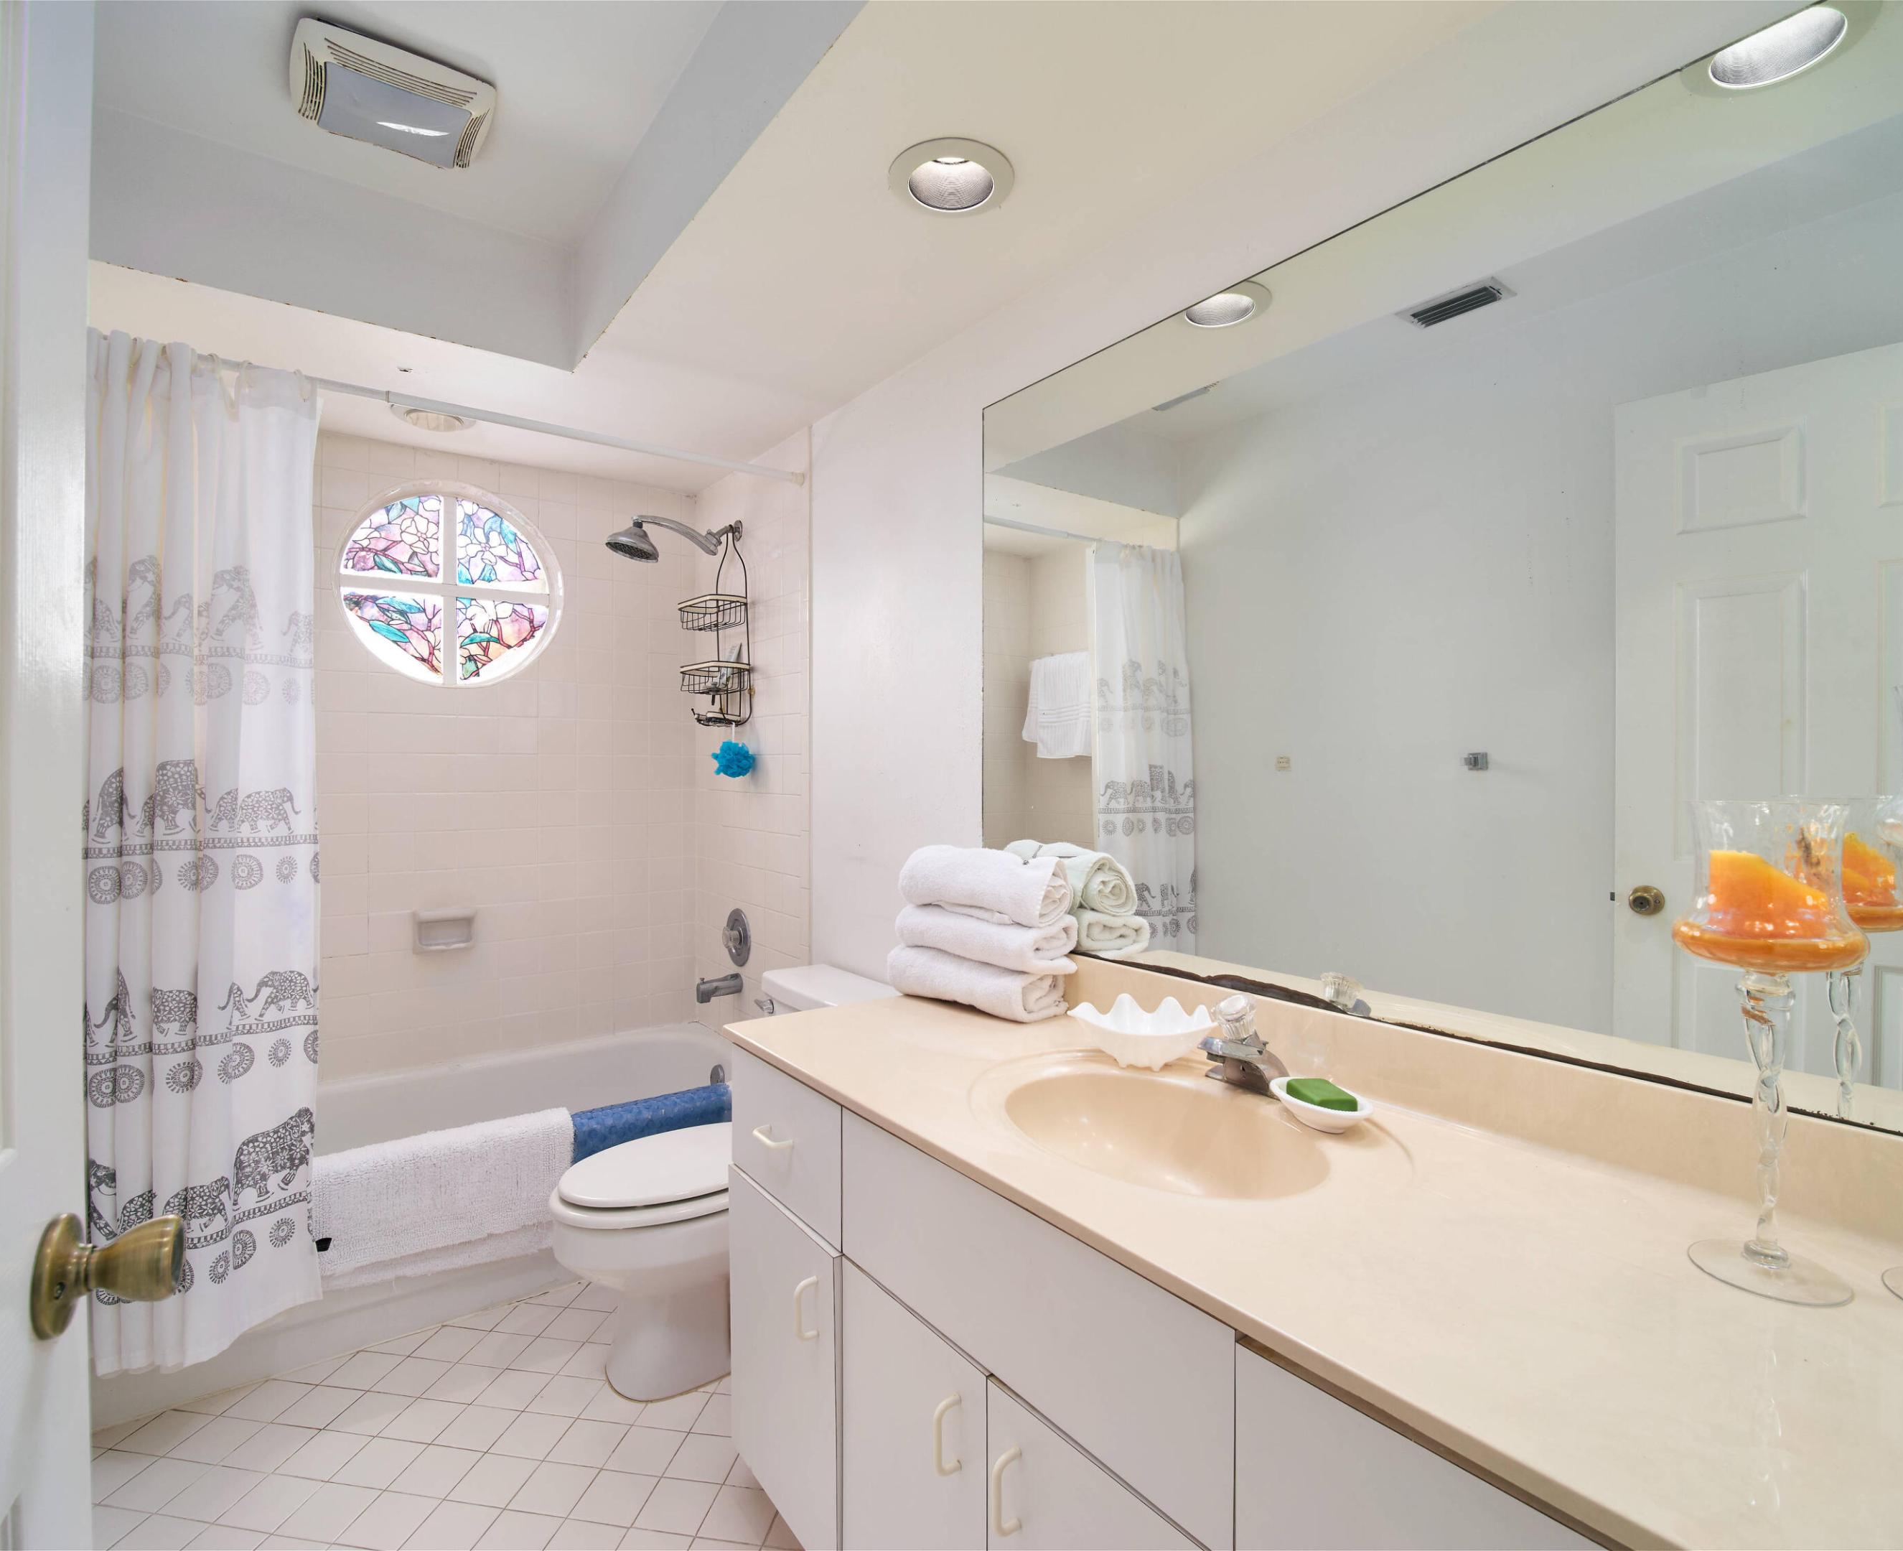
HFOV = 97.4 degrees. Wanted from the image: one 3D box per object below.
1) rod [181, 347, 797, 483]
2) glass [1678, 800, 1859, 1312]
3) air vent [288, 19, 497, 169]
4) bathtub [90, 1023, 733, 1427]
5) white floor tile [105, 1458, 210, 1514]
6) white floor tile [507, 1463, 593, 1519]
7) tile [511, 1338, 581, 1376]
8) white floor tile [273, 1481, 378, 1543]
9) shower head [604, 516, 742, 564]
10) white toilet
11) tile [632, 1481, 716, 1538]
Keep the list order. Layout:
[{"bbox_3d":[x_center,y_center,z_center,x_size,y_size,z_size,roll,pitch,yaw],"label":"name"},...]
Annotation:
[{"bbox_3d":[-1.008,-0.824,1.933,1.430,0.028,0.028,0,0,-34],"label":"rod"},{"bbox_3d":[0.727,0.232,0.741,0.124,0.415,0.124,0,0,-35],"label":"glass"},{"bbox_3d":[-1.056,-1.272,1.578,0.291,0.040,0.241,0,0,-36],"label":"air vent"},{"bbox_3d":[-1.379,1.078,2.247,1.575,0.424,0.713,0,0,-34],"label":"bathtub"},{"bbox_3d":[-1.436,1.290,1.516,0.117,0.010,0.105,0,1,12],"label":"white floor tile"},{"bbox_3d":[-0.714,1.290,1.506,0.114,0.010,0.102,0,1,11],"label":"white floor tile"},{"bbox_3d":[-0.854,1.225,1.760,0.106,0.010,0.097,0,0,9],"label":"tile"},{"bbox_3d":[-1.027,1.225,1.384,0.106,0.010,0.097,0,0,9],"label":"white floor tile"},{"bbox_3d":[-0.816,-0.696,2.454,0.407,0.185,0.150,0,0,-38],"label":"shower head"},{"bbox_3d":[-0.528,0.921,1.979,0.768,0.724,0.483,0,1,-39],"label":"white toilet"},{"bbox_3d":[-0.483,1.295,1.477,0.112,0.008,0.104,0,0,10],"label":"tile"}]

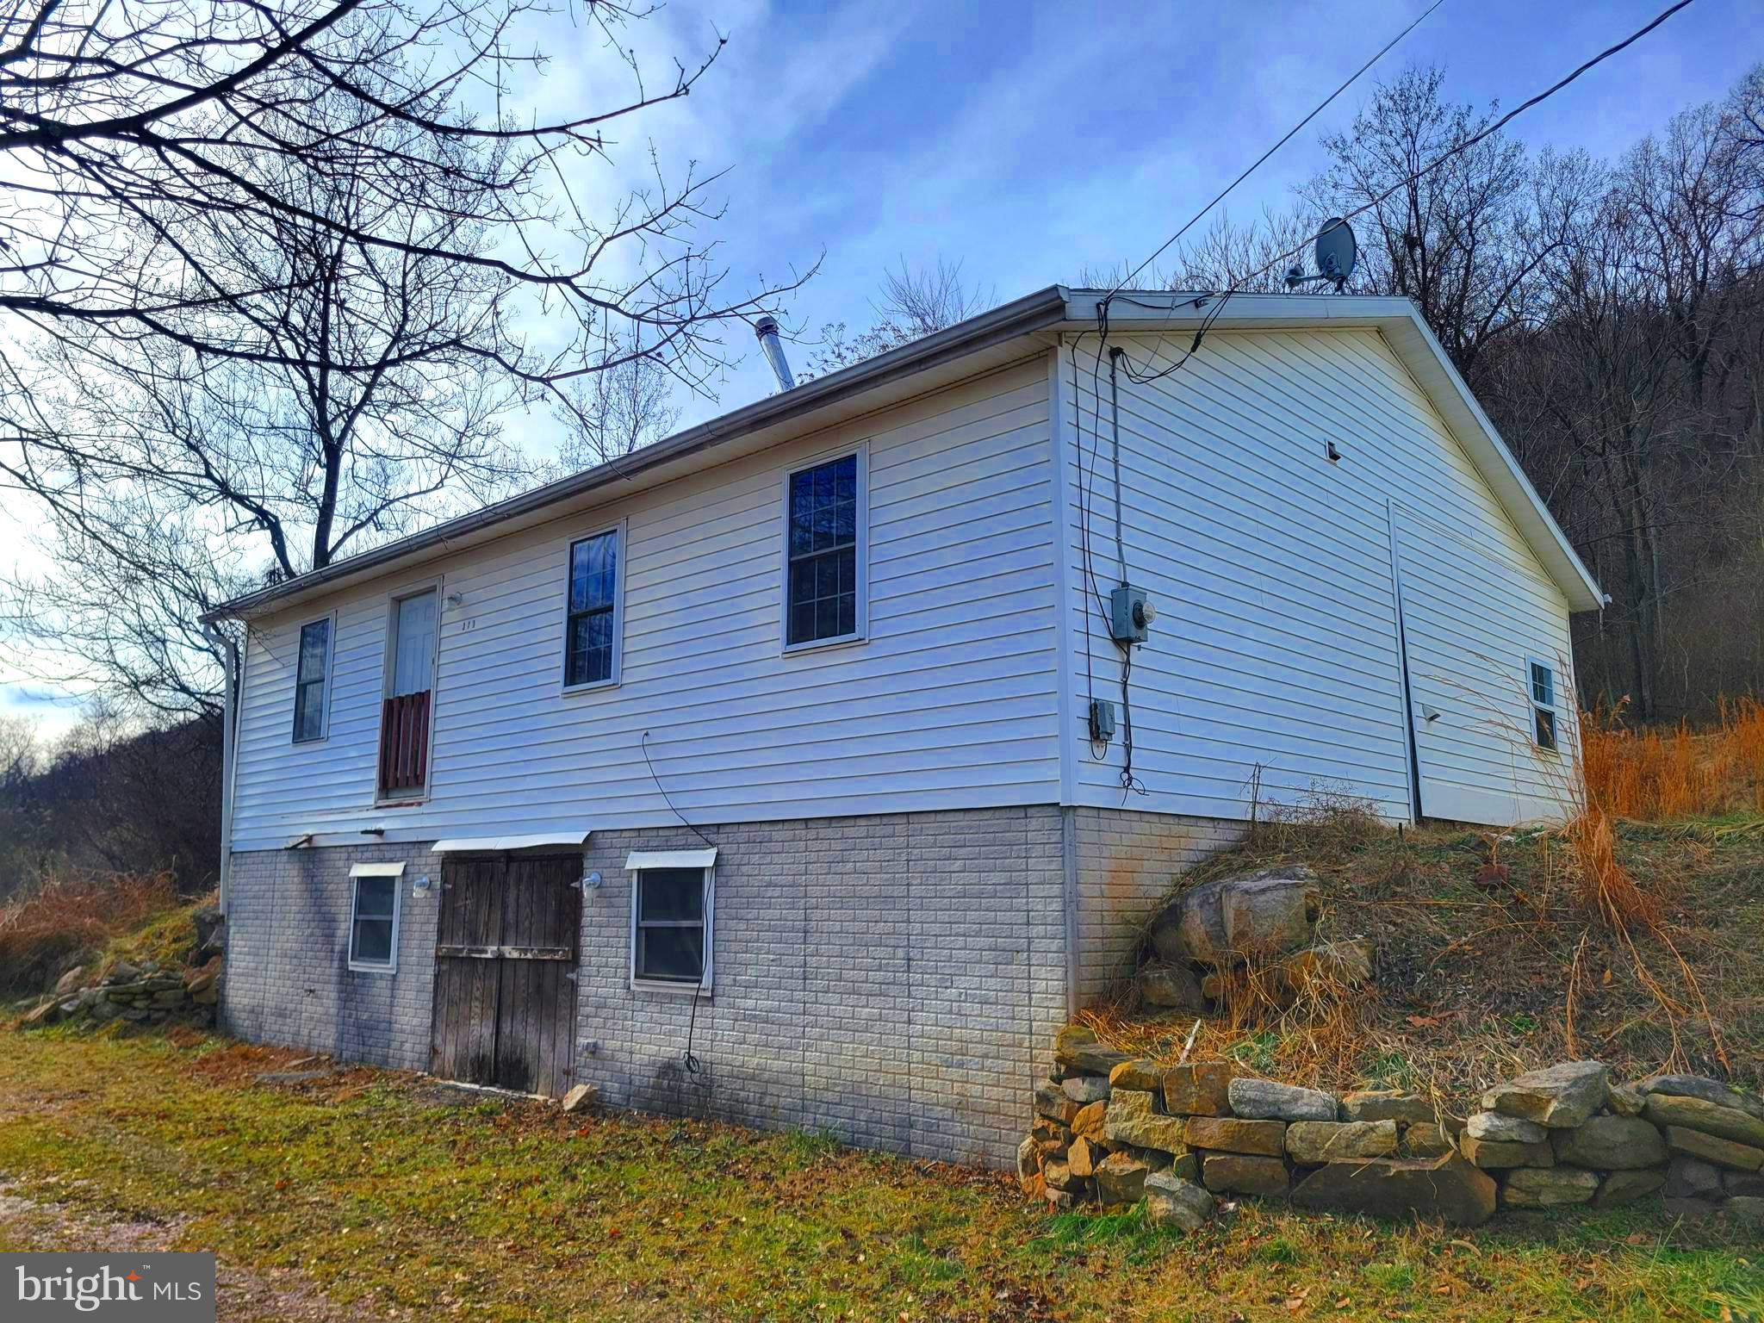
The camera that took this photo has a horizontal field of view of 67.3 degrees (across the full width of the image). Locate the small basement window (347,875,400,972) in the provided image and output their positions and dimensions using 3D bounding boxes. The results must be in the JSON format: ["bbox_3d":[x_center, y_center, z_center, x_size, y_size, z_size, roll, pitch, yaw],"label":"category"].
[{"bbox_3d":[-4.936,2.511,12.886,0.950,1.020,0.100,-9,-14,42],"label":"small basement window"}]

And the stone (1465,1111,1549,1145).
[{"bbox_3d":[3.073,2.298,6.530,0.368,0.143,0.280,-1,-10,8],"label":"stone"}]

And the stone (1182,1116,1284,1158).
[{"bbox_3d":[1.757,2.362,6.600,0.482,0.176,0.300,-3,-11,18],"label":"stone"}]

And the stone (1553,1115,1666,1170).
[{"bbox_3d":[3.416,2.264,6.250,0.520,0.250,0.320,-1,-10,8],"label":"stone"}]

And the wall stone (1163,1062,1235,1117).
[{"bbox_3d":[1.615,2.177,6.750,0.354,0.258,0.280,-3,-11,18],"label":"wall stone"}]

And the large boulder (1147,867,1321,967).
[{"bbox_3d":[2.052,1.489,7.750,0.969,0.564,0.650,-3,-11,16],"label":"large boulder"}]

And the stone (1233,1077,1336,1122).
[{"bbox_3d":[1.949,2.128,6.450,0.510,0.200,0.260,-3,-11,15],"label":"stone"}]

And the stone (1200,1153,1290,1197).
[{"bbox_3d":[1.756,2.483,6.420,0.410,0.200,0.260,-3,-11,15],"label":"stone"}]

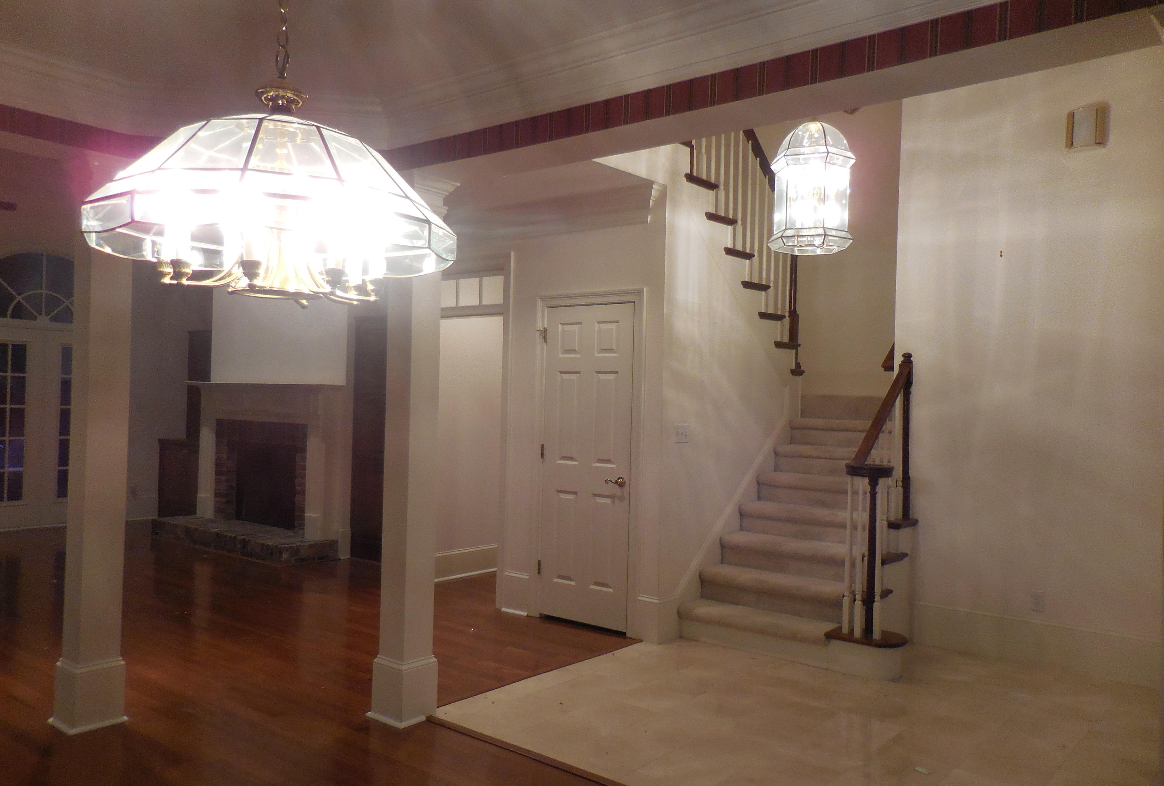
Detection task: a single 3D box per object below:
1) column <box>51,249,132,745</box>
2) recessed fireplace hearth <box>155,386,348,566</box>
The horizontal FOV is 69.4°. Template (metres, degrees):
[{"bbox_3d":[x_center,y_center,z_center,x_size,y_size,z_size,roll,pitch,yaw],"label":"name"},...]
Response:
[{"bbox_3d":[-2.098,0.207,3.660,0.250,2.420,0.250,0,-2,38],"label":"column"},{"bbox_3d":[-3.220,0.699,8.143,2.340,1.580,0.720,0,-2,38],"label":"recessed fireplace hearth"}]

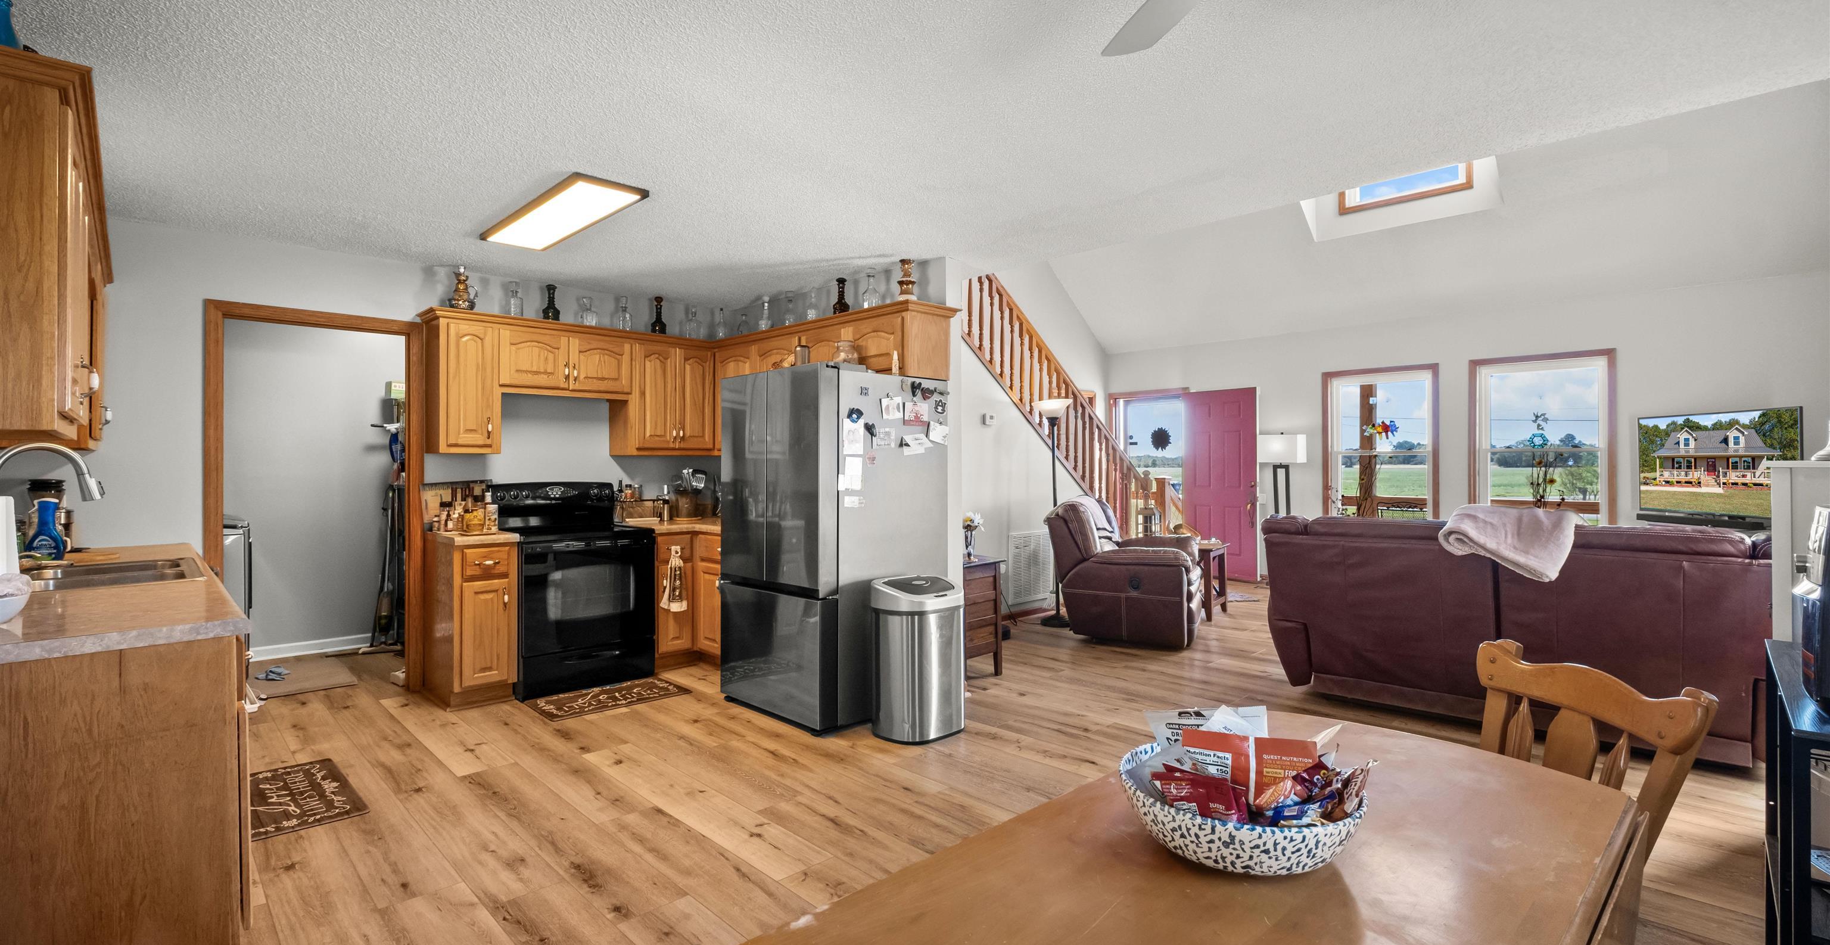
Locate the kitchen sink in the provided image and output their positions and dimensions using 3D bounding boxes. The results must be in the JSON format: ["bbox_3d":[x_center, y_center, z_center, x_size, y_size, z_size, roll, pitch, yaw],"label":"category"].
[{"bbox_3d":[-2.812,0.440,2.587,0.840,0.200,0.560,0,0,44],"label":"kitchen sink"}]

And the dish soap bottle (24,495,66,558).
[{"bbox_3d":[-3.389,0.226,2.970,0.065,0.250,0.105,0,0,44],"label":"dish soap bottle"}]

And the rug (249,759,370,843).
[{"bbox_3d":[-2.454,1.253,2.927,0.762,0.010,0.457,0,0,44],"label":"rug"}]

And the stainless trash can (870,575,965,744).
[{"bbox_3d":[0.019,0.898,3.750,0.330,0.720,0.400,0,0,44],"label":"stainless trash can"}]

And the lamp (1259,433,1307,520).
[{"bbox_3d":[3.920,0.400,8.130,0.400,1.650,0.350,0,0,44],"label":"lamp"}]

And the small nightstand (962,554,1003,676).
[{"bbox_3d":[0.266,0.892,4.707,0.450,0.700,0.430,0,0,44],"label":"small nightstand"}]

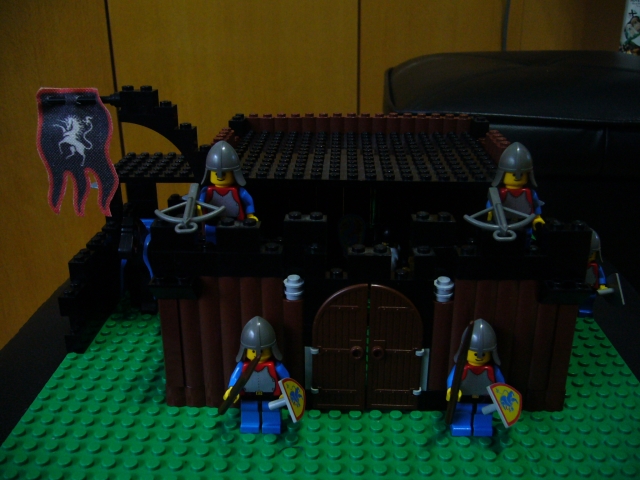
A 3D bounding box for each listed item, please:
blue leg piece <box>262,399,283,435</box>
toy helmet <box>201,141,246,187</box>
[{"bbox_3d":[-0.018,0.065,0.246,0.008,0.013,0.009,1,20,1],"label":"blue leg piece"},{"bbox_3d":[-0.037,-0.029,0.246,0.017,0.018,0.016,1,20,1],"label":"toy helmet"}]

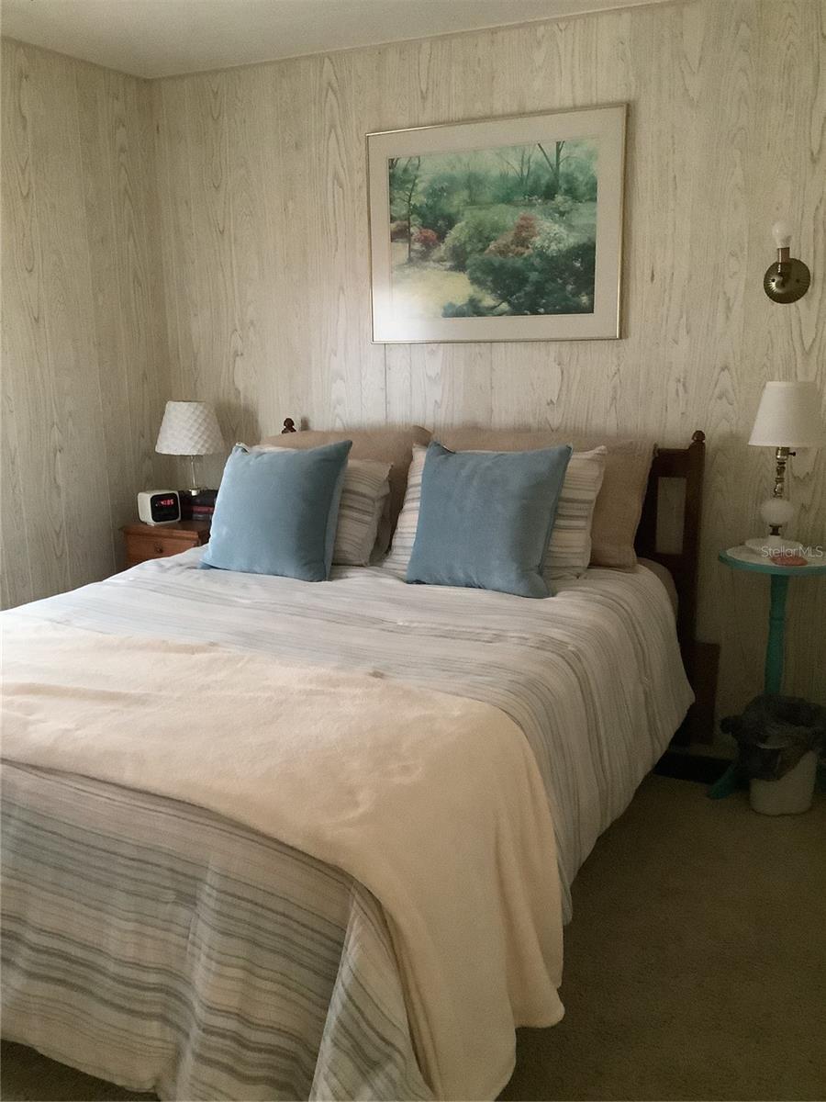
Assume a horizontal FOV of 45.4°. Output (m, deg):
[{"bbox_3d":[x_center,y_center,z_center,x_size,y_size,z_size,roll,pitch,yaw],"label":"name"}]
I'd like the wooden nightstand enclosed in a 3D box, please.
[{"bbox_3d":[-0.836,0.204,3.849,0.357,0.668,0.390,5,15,25],"label":"wooden nightstand"}]

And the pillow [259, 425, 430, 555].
[{"bbox_3d":[-0.257,-0.227,3.424,0.680,0.435,0.175,5,-12,25],"label":"pillow"}]

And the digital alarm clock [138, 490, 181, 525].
[{"bbox_3d":[-0.962,-0.170,3.744,0.116,0.114,0.100,-12,17,-37],"label":"digital alarm clock"}]

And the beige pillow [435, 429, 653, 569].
[{"bbox_3d":[0.375,-0.172,3.128,0.700,0.435,0.175,5,-12,25],"label":"beige pillow"}]

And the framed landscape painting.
[{"bbox_3d":[0.252,-1.037,3.229,0.886,0.689,0.030,5,15,25],"label":"framed landscape painting"}]

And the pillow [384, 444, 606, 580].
[{"bbox_3d":[0.238,-0.131,2.982,0.615,0.430,0.175,5,-16,25],"label":"pillow"}]

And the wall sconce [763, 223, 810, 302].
[{"bbox_3d":[1.068,-0.822,2.824,0.127,0.222,0.135,5,15,25],"label":"wall sconce"}]

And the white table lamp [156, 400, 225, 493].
[{"bbox_3d":[-0.847,-0.388,3.743,0.250,0.355,0.250,-1,13,0],"label":"white table lamp"}]

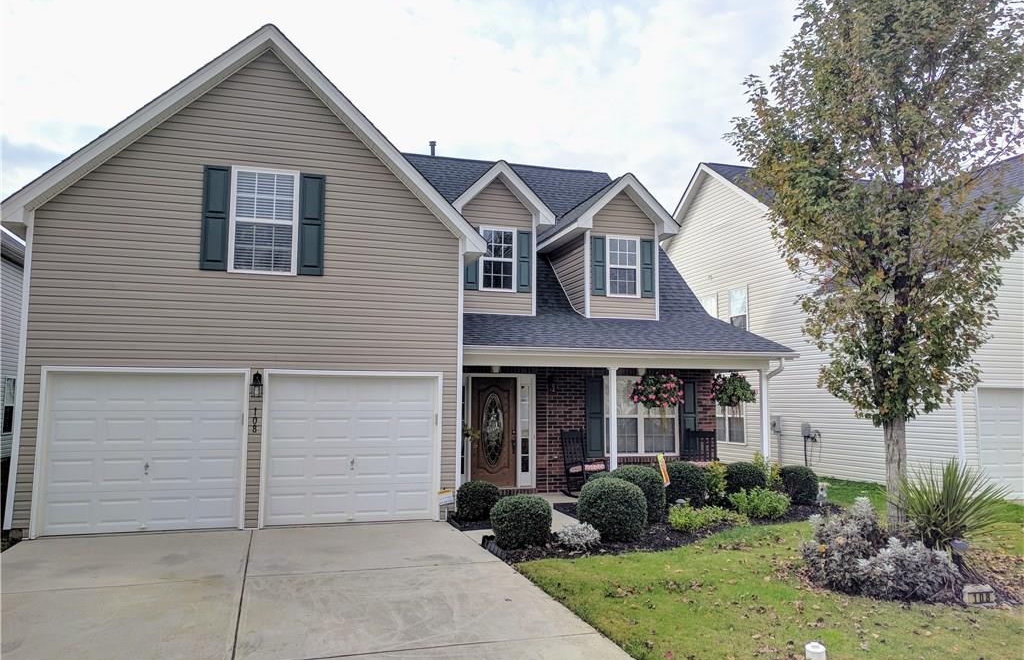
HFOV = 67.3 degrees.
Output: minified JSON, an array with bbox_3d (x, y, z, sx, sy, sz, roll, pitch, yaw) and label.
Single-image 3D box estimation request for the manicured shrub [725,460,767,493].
[{"bbox_3d":[4.103,2.681,13.526,0.722,0.762,0.722,-1,-6,17],"label":"manicured shrub"}]

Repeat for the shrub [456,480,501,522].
[{"bbox_3d":[-0.505,2.581,11.611,0.663,0.605,0.663,0,-6,0],"label":"shrub"}]

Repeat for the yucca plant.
[{"bbox_3d":[5.085,2.051,8.942,1.135,1.056,1.135,-3,-6,29],"label":"yucca plant"}]

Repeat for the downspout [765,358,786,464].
[{"bbox_3d":[4.768,1.730,13.823,0.230,2.440,0.300,2,-7,-17],"label":"downspout"}]

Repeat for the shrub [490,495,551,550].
[{"bbox_3d":[0.107,2.349,9.484,0.741,0.607,0.741,0,-6,1],"label":"shrub"}]

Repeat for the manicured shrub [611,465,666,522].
[{"bbox_3d":[1.912,2.475,11.687,0.854,0.850,0.854,0,-6,0],"label":"manicured shrub"}]

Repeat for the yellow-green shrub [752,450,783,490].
[{"bbox_3d":[4.565,2.614,13.764,0.525,0.906,0.525,-1,-6,18],"label":"yellow-green shrub"}]

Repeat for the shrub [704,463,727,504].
[{"bbox_3d":[3.588,2.694,13.504,0.457,0.726,0.457,-1,-6,15],"label":"shrub"}]

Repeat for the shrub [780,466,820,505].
[{"bbox_3d":[5.073,2.718,13.566,0.636,0.680,0.636,2,-7,-17],"label":"shrub"}]

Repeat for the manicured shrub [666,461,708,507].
[{"bbox_3d":[2.887,2.564,12.716,0.717,0.801,0.717,2,-7,-17],"label":"manicured shrub"}]

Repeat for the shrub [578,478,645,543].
[{"bbox_3d":[1.316,2.345,10.192,0.920,0.769,0.920,0,-6,7],"label":"shrub"}]

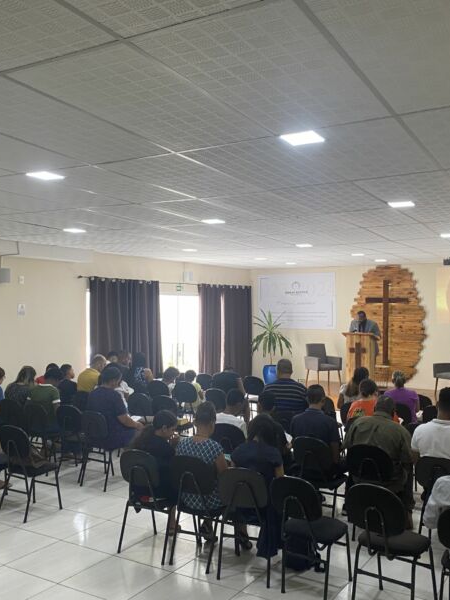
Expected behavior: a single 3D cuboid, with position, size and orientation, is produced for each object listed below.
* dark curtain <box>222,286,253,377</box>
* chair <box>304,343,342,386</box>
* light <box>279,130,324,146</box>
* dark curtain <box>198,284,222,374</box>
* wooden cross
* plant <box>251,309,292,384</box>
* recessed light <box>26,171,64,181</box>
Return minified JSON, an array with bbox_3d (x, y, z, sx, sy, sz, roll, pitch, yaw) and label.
[{"bbox_3d":[0.299,0.805,13.549,0.140,2.200,1.360,-1,-2,29],"label":"dark curtain"},{"bbox_3d":[2.070,1.373,12.600,0.640,0.860,0.600,1,-1,-22],"label":"chair"},{"bbox_3d":[0.414,-0.866,3.200,0.190,0.030,0.190,-1,-2,29],"label":"light"},{"bbox_3d":[-0.309,0.790,12.456,0.140,2.200,0.980,-1,-2,29],"label":"dark curtain"},{"bbox_3d":[3.439,0.476,12.703,0.920,1.800,0.090,-1,-2,29],"label":"wooden cross"},{"bbox_3d":[1.013,1.013,12.950,0.800,1.660,0.800,0,-1,0],"label":"plant"},{"bbox_3d":[-1.227,-0.849,4.112,0.190,0.030,0.190,-1,-2,29],"label":"recessed light"}]

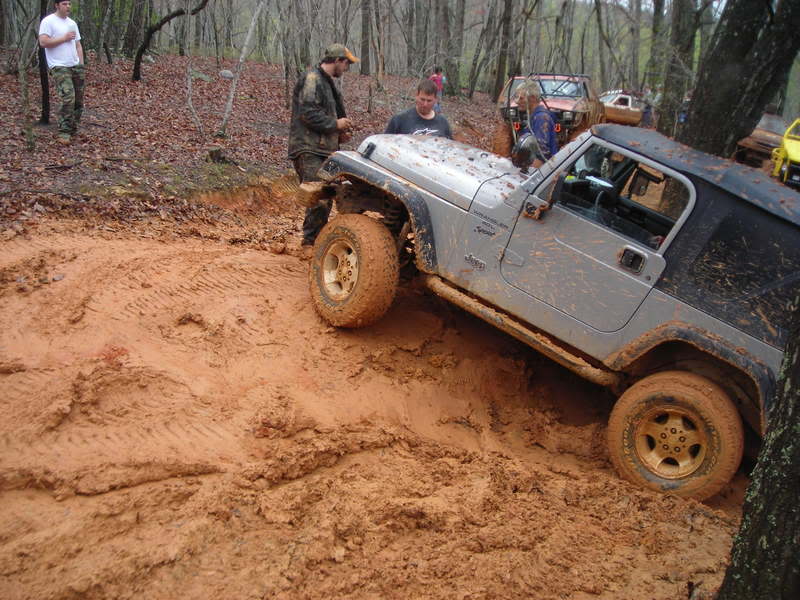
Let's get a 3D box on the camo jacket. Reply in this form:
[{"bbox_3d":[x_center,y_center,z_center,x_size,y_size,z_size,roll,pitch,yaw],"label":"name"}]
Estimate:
[{"bbox_3d":[-0.697,-1.593,7.420,0.450,0.760,0.530,1,11,0],"label":"camo jacket"}]

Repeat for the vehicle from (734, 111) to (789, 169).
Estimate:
[{"bbox_3d":[10.927,-4.345,24.700,1.750,1.650,4.300,19,25,34],"label":"vehicle"}]

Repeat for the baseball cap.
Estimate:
[{"bbox_3d":[-0.488,-2.055,7.320,0.290,0.150,0.190,0,11,-2],"label":"baseball cap"}]

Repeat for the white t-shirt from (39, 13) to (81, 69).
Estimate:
[{"bbox_3d":[-4.362,-3.324,11.250,0.470,0.680,0.290,-9,15,-41],"label":"white t-shirt"}]

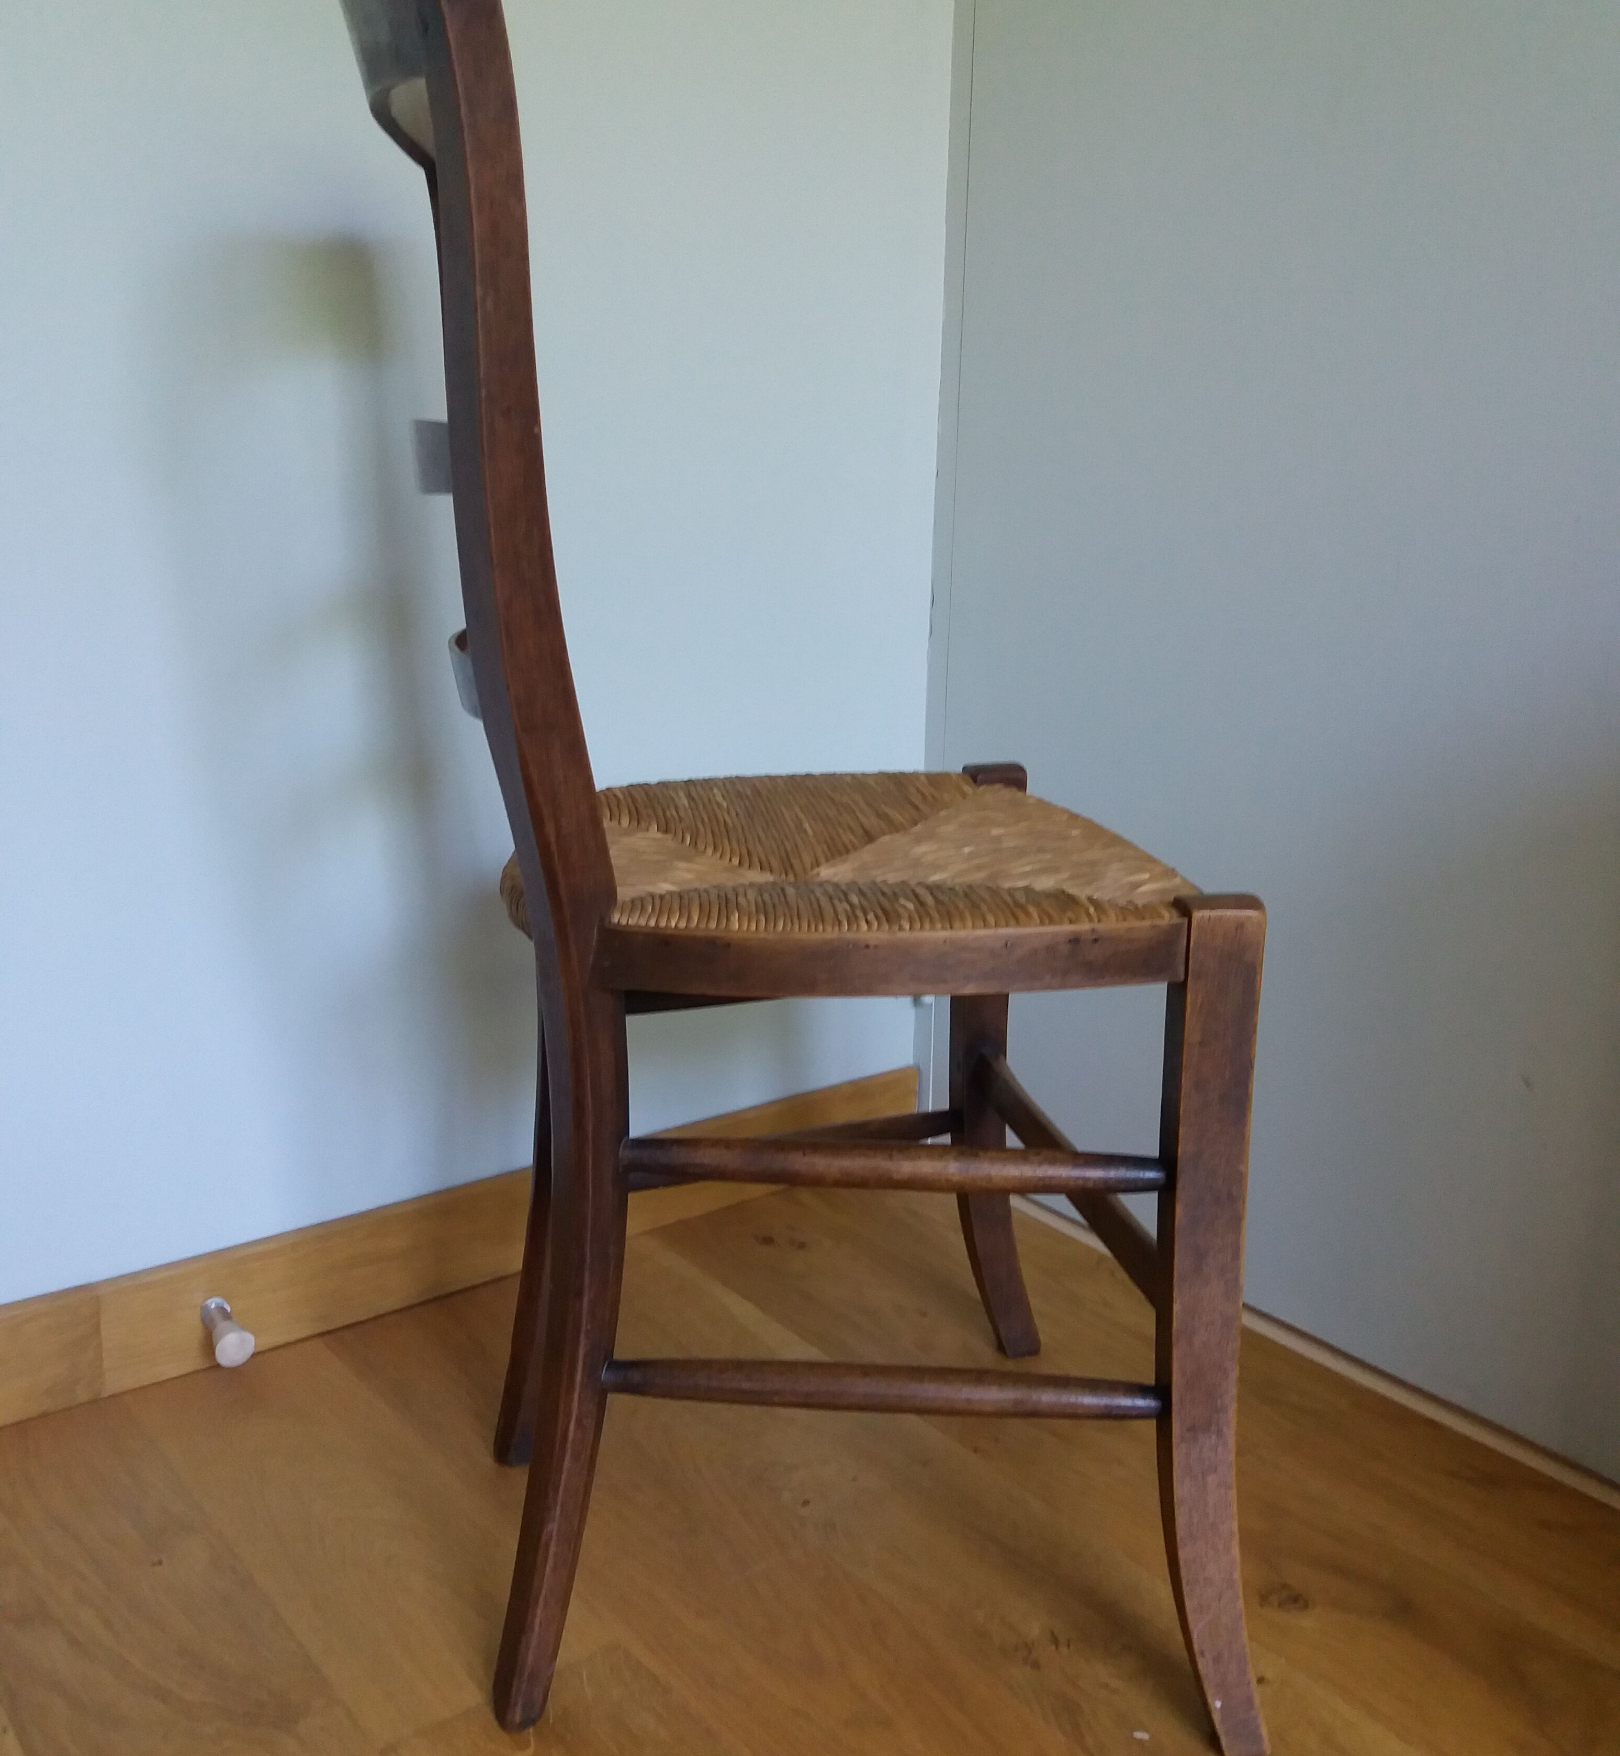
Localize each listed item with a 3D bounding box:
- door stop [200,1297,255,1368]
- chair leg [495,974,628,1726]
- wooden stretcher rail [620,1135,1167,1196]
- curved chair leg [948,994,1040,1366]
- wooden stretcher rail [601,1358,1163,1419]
[{"bbox_3d":[-0.429,0.333,1.285,0.029,0.029,0.049,-9,24,-34],"label":"door stop"},{"bbox_3d":[-0.130,0.252,0.905,0.073,0.427,0.041,-2,14,-11],"label":"chair leg"},{"bbox_3d":[0.043,0.145,0.888,0.279,0.024,0.024,2,14,2],"label":"wooden stretcher rail"},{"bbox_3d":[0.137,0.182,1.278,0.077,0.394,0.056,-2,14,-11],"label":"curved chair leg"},{"bbox_3d":[0.039,0.268,0.917,0.295,0.022,0.022,2,14,2],"label":"wooden stretcher rail"}]

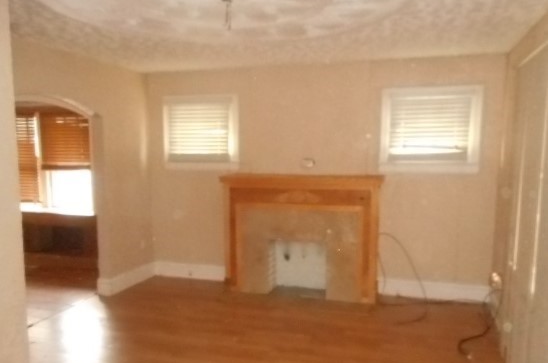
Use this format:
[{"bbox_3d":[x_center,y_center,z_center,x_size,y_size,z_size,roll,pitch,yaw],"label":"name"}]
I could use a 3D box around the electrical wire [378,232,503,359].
[{"bbox_3d":[1.511,0.943,3.560,1.127,0.708,1.159,1,5,15],"label":"electrical wire"}]

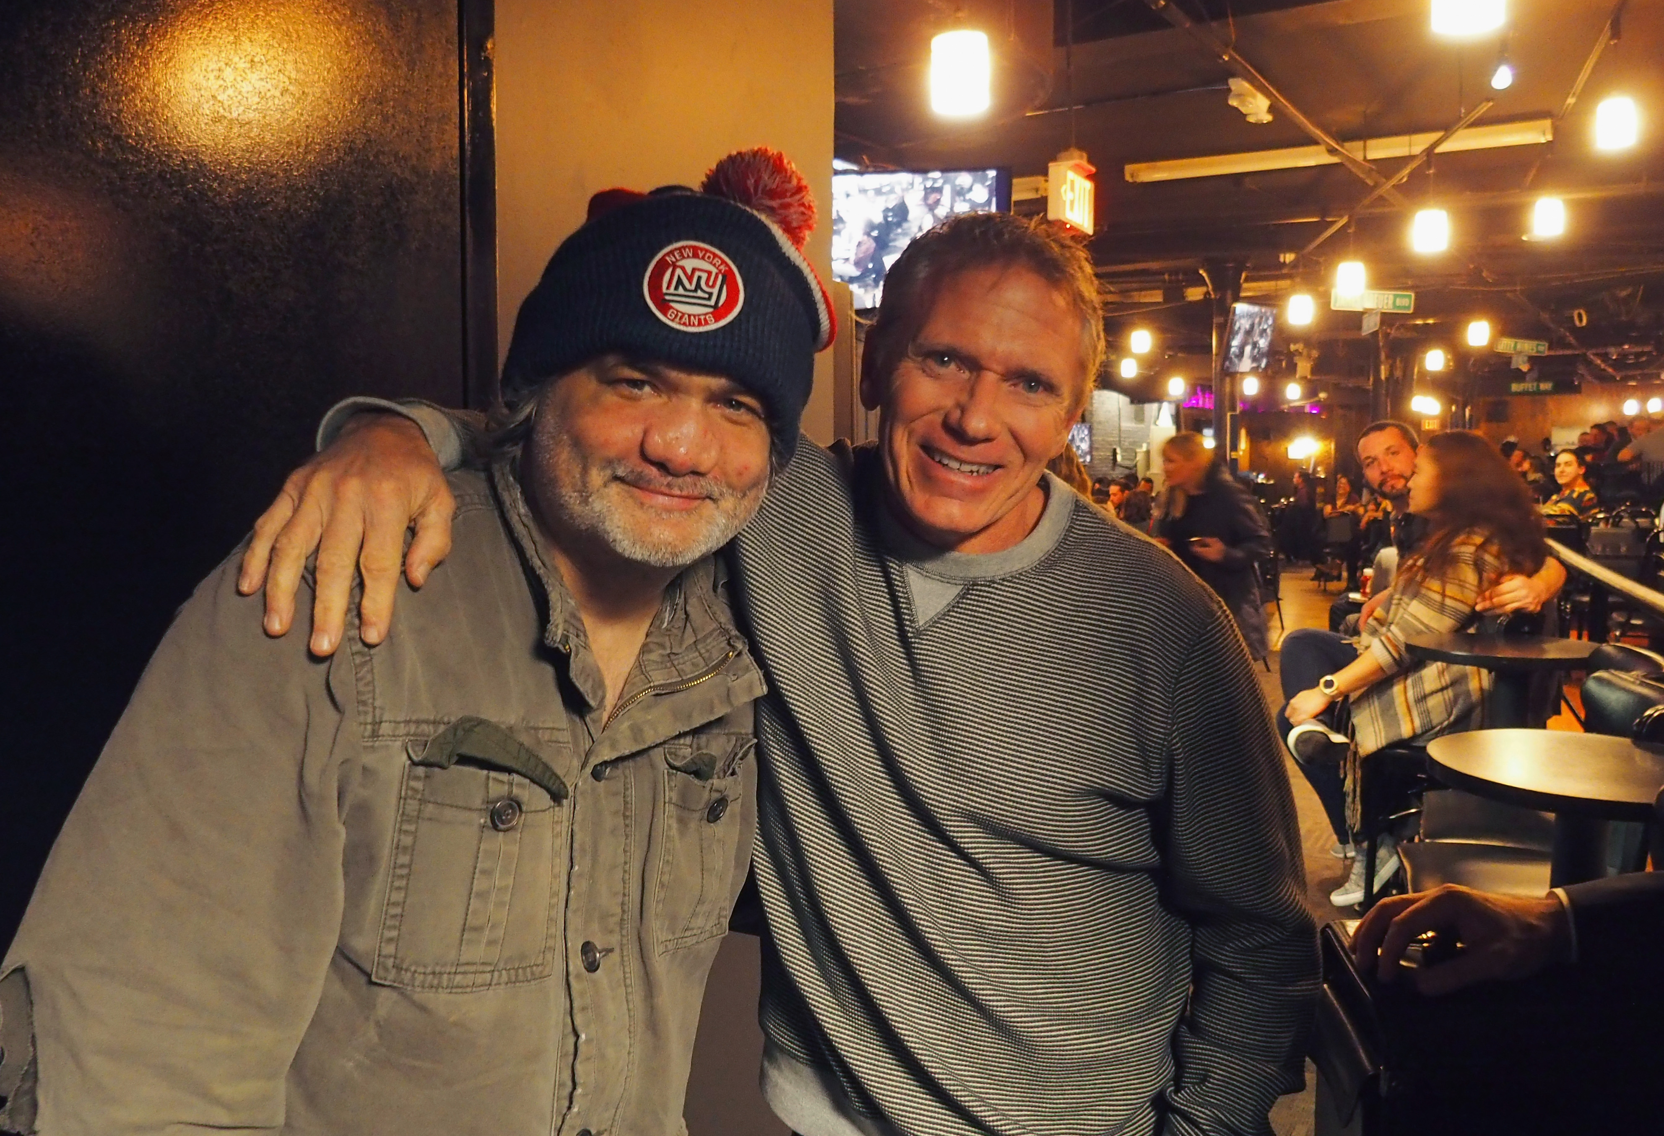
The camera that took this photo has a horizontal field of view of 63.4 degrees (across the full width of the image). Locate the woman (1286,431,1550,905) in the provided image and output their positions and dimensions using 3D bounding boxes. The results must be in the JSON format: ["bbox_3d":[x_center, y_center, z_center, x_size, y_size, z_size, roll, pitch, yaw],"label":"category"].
[{"bbox_3d":[1.720,0.267,3.980,0.740,1.320,0.540,2,7,17],"label":"woman"}]

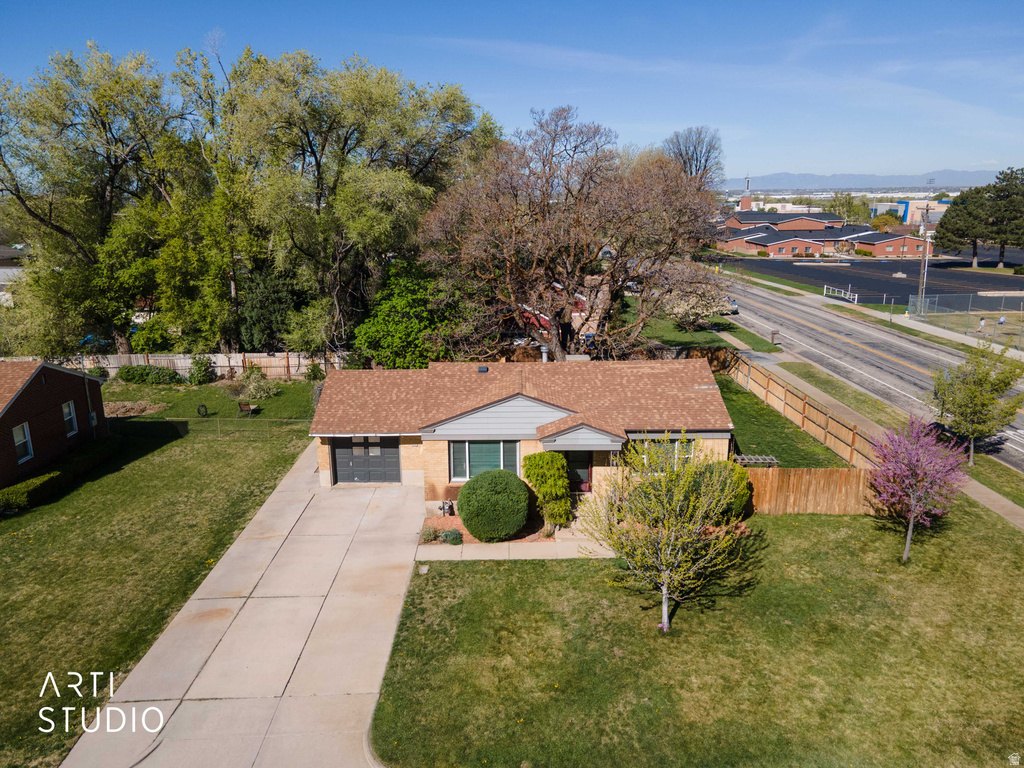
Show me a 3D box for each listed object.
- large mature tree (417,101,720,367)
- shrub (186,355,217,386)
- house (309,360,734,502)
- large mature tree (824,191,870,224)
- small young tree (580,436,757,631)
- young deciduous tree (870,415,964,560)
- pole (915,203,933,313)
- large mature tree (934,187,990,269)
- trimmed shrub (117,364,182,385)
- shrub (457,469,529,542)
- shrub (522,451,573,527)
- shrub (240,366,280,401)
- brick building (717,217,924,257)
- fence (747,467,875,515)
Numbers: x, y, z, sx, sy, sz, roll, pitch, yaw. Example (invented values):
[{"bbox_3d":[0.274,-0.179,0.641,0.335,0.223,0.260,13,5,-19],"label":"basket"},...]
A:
[{"bbox_3d":[3.250,-7.481,41.820,17.300,15.800,15.500,0,15,0],"label":"large mature tree"},{"bbox_3d":[-19.049,-0.973,43.774,1.750,1.900,1.600,-1,15,0],"label":"shrub"},{"bbox_3d":[-0.074,1.395,28.674,15.300,4.800,10.300,-1,15,0],"label":"house"},{"bbox_3d":[95.500,-48.316,202.447,12.300,12.300,12.000,0,15,0],"label":"large mature tree"},{"bbox_3d":[4.100,4.071,18.766,4.450,5.300,4.300,0,15,0],"label":"small young tree"},{"bbox_3d":[12.620,3.425,22.270,2.750,4.750,2.700,0,15,0],"label":"young deciduous tree"},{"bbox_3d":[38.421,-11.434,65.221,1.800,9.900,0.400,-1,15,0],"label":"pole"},{"bbox_3d":[72.259,-24.408,111.297,9.300,12.200,9.000,-1,15,0],"label":"large mature tree"},{"bbox_3d":[-22.800,-0.678,44.740,4.100,1.150,1.600,0,15,0],"label":"trimmed shrub"},{"bbox_3d":[-0.640,4.147,24.130,2.420,2.400,2.420,0,15,0],"label":"shrub"},{"bbox_3d":[1.175,3.669,23.670,1.550,3.000,1.400,-1,15,0],"label":"shrub"},{"bbox_3d":[-14.600,-0.050,41.594,2.300,1.550,2.200,0,15,0],"label":"shrub"},{"bbox_3d":[60.500,-32.290,150.852,33.000,7.800,46.000,0,15,0],"label":"brick building"},{"bbox_3d":[10.975,3.783,25.205,5.100,1.800,0.120,-1,15,0],"label":"fence"}]

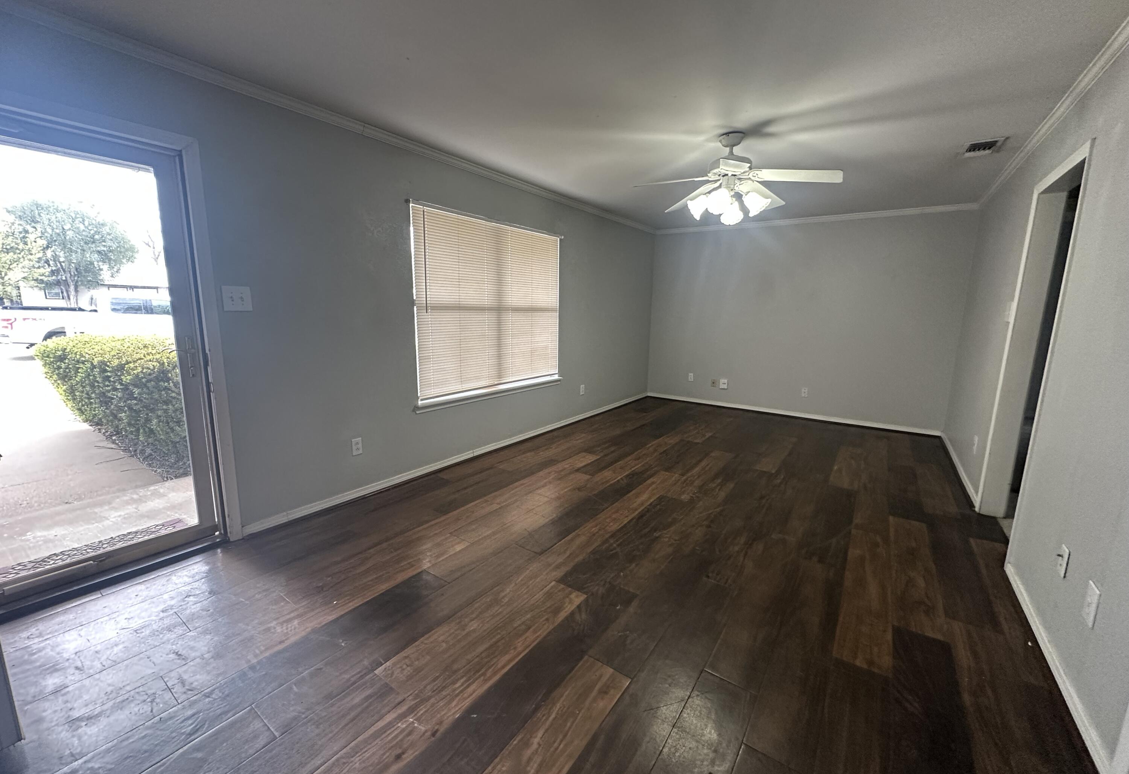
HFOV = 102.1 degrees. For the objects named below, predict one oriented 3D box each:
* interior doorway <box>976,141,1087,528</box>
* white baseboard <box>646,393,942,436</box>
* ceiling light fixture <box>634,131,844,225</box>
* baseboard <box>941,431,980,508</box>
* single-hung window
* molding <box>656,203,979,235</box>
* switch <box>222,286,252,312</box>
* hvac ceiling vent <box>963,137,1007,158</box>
[{"bbox_3d":[2.643,-0.113,2.550,0.150,2.080,0.960,8,12,34],"label":"interior doorway"},{"bbox_3d":[2.733,0.314,6.037,3.543,0.056,0.016,8,12,34],"label":"white baseboard"},{"bbox_3d":[1.106,-1.365,2.988,1.260,0.535,1.270,8,12,34],"label":"ceiling light fixture"},{"bbox_3d":[3.516,0.661,4.103,0.016,0.056,2.353,8,12,34],"label":"baseboard"},{"bbox_3d":[-0.590,-0.720,4.135,0.050,1.445,1.845,8,12,34],"label":"single-hung window"},{"bbox_3d":[2.766,-2.034,5.621,3.543,0.056,0.042,8,12,34],"label":"molding"},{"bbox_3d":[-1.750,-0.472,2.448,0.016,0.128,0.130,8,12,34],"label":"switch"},{"bbox_3d":[2.842,-1.617,3.109,0.215,0.020,0.355,8,12,34],"label":"hvac ceiling vent"}]

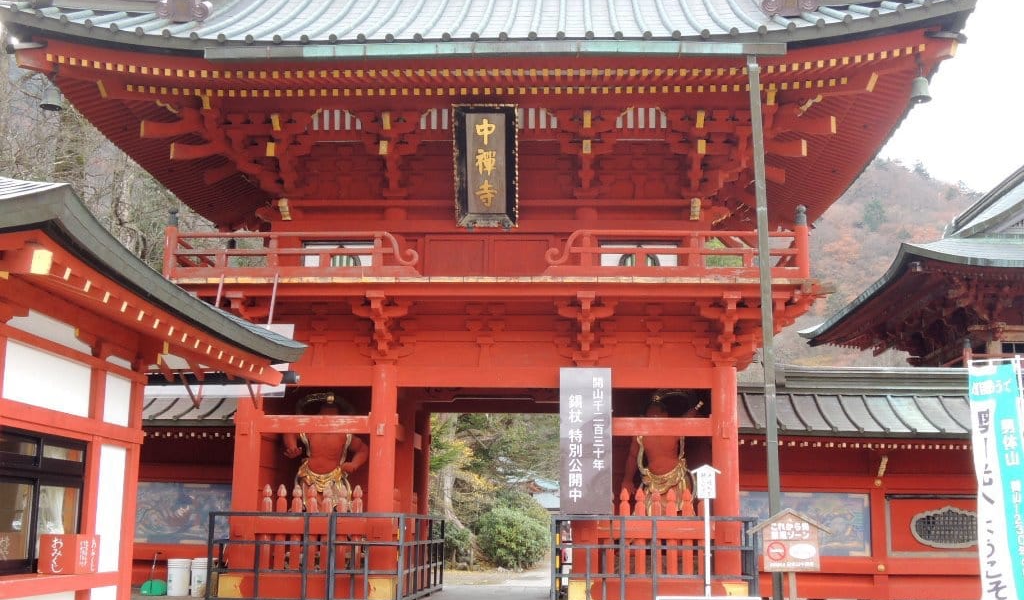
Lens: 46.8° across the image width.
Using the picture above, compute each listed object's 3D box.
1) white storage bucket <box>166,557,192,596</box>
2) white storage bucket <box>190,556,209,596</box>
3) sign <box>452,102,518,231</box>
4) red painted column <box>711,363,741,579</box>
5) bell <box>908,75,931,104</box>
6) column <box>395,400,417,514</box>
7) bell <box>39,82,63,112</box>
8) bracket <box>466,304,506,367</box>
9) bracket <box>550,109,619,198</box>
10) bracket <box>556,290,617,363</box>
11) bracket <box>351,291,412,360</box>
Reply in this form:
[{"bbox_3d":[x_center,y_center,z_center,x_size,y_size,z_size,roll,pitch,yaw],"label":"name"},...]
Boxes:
[{"bbox_3d":[-4.469,3.730,15.938,0.309,0.486,0.309,1,-11,0],"label":"white storage bucket"},{"bbox_3d":[-4.112,3.695,15.785,0.309,0.505,0.309,1,-11,0],"label":"white storage bucket"},{"bbox_3d":[-0.337,-1.765,15.714,0.845,1.650,0.153,0,18,3],"label":"sign"},{"bbox_3d":[2.694,2.150,14.908,0.324,2.696,0.324,0,-11,3],"label":"red painted column"},{"bbox_3d":[4.919,-2.556,14.230,0.267,0.304,0.267,0,-11,3],"label":"bell"},{"bbox_3d":[-1.642,2.811,17.605,0.346,2.992,0.346,0,-11,3],"label":"column"},{"bbox_3d":[-5.780,-2.564,14.837,0.267,0.317,0.267,0,-11,3],"label":"bell"},{"bbox_3d":[-0.340,0.457,15.401,0.522,0.810,0.198,0,-11,3],"label":"bracket"},{"bbox_3d":[1.007,-2.016,16.360,0.898,0.972,1.141,0,-11,3],"label":"bracket"},{"bbox_3d":[0.977,0.391,15.560,0.804,0.804,1.122,0,-11,3],"label":"bracket"},{"bbox_3d":[-1.667,0.357,14.950,0.738,0.761,0.972,0,-11,3],"label":"bracket"}]

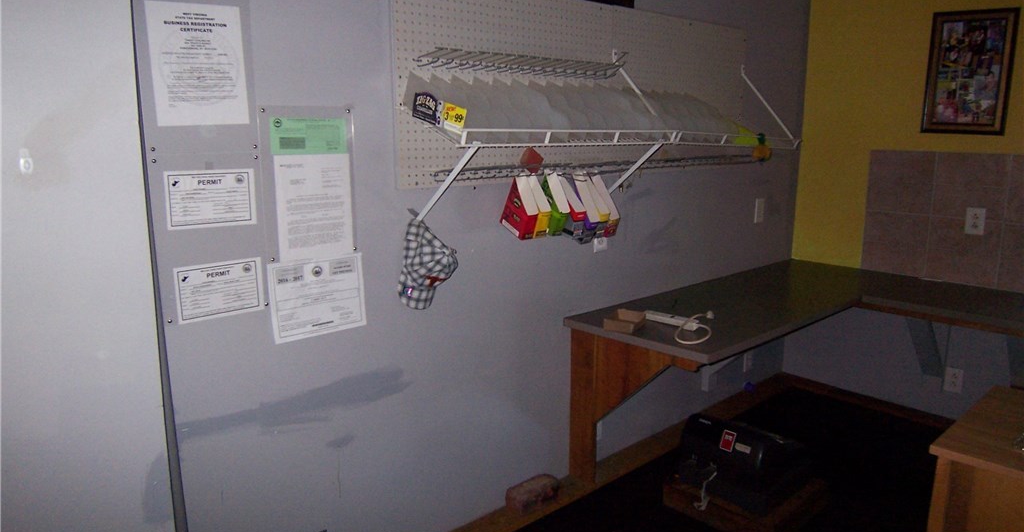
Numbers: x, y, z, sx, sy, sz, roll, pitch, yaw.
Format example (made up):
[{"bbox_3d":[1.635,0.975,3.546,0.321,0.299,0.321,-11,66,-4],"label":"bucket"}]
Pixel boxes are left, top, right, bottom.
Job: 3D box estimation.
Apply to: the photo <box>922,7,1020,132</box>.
[{"bbox_3d":[1.989,-0.840,2.974,0.025,0.525,0.335,-9,14,-40],"label":"photo"}]

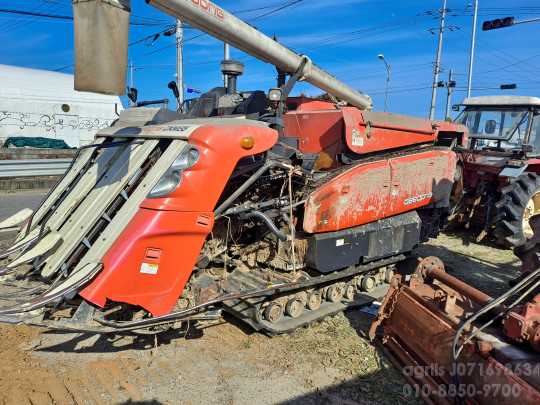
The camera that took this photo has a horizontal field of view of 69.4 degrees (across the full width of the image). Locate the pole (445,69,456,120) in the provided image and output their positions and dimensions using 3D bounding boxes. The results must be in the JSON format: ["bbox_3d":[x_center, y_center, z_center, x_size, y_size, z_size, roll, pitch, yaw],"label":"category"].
[{"bbox_3d":[13.421,-6.066,29.508,0.280,7.700,0.280,1,8,0],"label":"pole"}]

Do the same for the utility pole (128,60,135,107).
[{"bbox_3d":[-15.345,-10.183,43.727,0.260,10.950,0.260,1,8,0],"label":"utility pole"}]

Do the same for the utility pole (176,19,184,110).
[{"bbox_3d":[-3.805,-5.478,16.571,0.270,9.300,0.270,1,8,0],"label":"utility pole"}]

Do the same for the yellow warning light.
[{"bbox_3d":[-0.159,-0.416,2.750,0.095,0.093,0.060,-5,10,-37],"label":"yellow warning light"}]

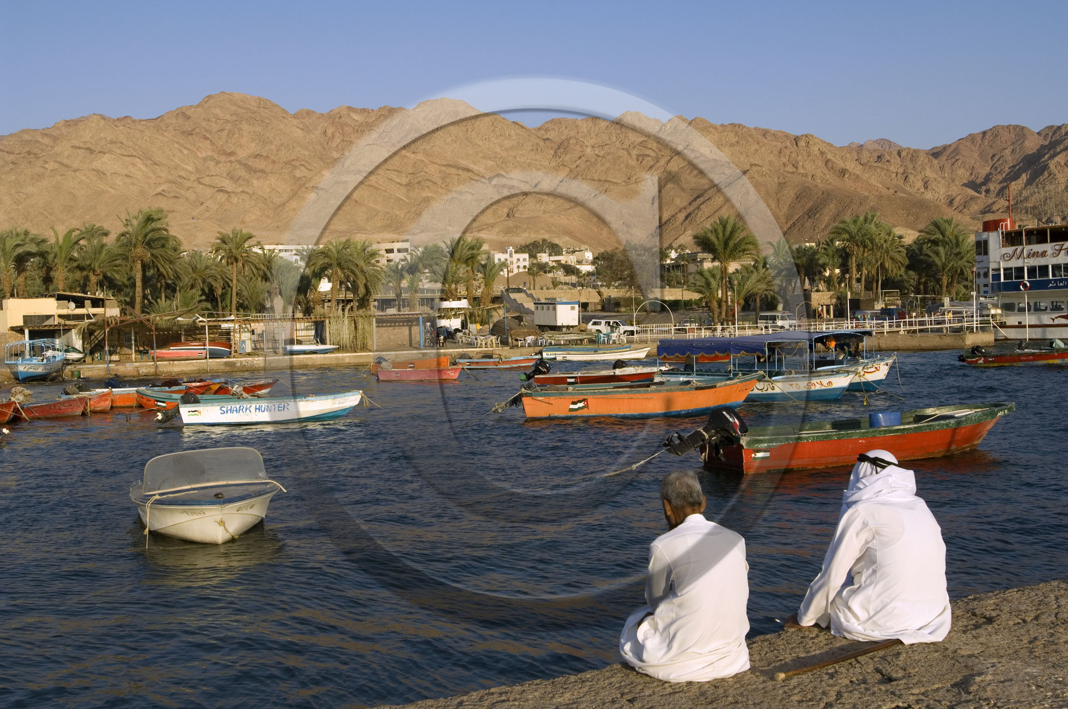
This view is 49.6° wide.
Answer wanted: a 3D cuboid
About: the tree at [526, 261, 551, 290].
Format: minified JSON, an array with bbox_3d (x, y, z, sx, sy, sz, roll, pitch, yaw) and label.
[{"bbox_3d":[0.518,-13.914,205.000,4.200,5.200,4.200,-2,1,0],"label":"tree"}]

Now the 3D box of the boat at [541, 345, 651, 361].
[{"bbox_3d":[4.277,-0.057,79.500,7.000,1.100,1.900,-2,2,7],"label":"boat"}]

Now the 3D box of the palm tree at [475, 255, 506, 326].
[{"bbox_3d":[-3.537,-4.935,96.897,3.000,6.200,3.000,0,2,0],"label":"palm tree"}]

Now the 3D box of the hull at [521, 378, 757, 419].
[{"bbox_3d":[2.918,1.148,32.247,6.700,1.120,1.900,-1,2,-18],"label":"hull"}]

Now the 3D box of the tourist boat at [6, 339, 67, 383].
[{"bbox_3d":[-31.227,0.340,72.500,2.300,2.500,6.500,-2,2,-6],"label":"tourist boat"}]

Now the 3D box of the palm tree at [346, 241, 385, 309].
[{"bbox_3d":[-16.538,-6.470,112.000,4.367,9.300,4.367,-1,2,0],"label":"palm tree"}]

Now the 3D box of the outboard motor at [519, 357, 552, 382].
[{"bbox_3d":[0.036,0.632,50.000,0.800,1.350,0.450,39,0,0],"label":"outboard motor"}]

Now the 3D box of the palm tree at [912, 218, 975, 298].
[{"bbox_3d":[48.621,-10.535,137.000,7.200,11.600,7.000,-2,1,0],"label":"palm tree"}]

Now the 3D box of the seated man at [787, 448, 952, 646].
[{"bbox_3d":[1.577,0.898,5.389,0.580,0.890,0.620,-1,2,-27],"label":"seated man"}]

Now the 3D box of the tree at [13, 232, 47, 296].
[{"bbox_3d":[-47.219,-6.512,108.000,4.800,10.000,4.800,-2,1,0],"label":"tree"}]

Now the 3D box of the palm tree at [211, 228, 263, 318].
[{"bbox_3d":[-29.263,-7.120,114.000,5.300,10.800,5.300,-2,1,0],"label":"palm tree"}]

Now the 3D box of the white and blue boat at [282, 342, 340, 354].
[{"bbox_3d":[-13.328,-0.428,69.017,3.400,0.720,1.500,-1,2,-20],"label":"white and blue boat"}]

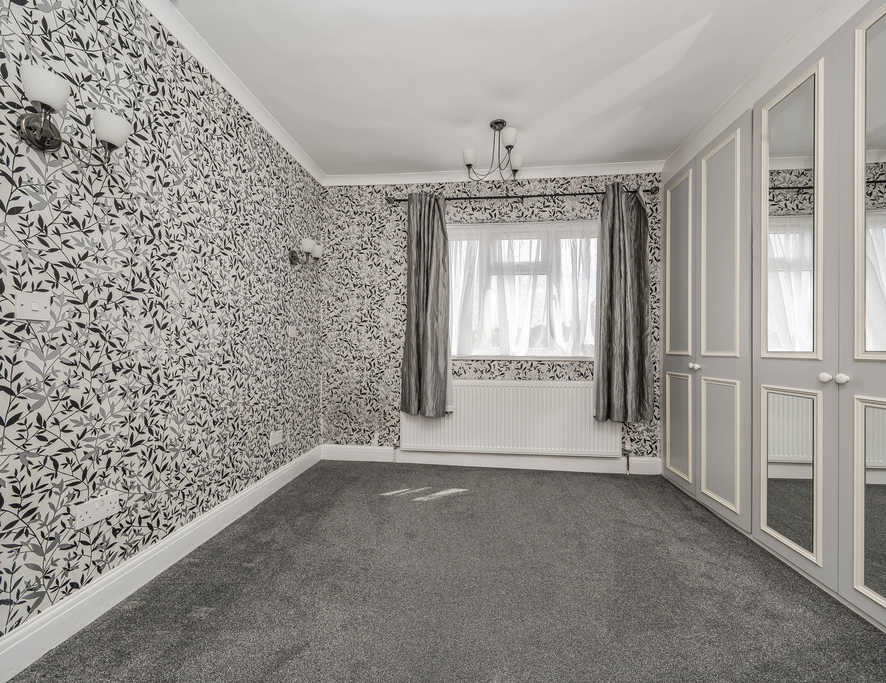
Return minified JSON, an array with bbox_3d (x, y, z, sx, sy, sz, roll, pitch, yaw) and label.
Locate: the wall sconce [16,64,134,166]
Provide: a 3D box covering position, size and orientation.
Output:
[{"bbox_3d":[-1.208,-0.684,1.093,0.217,0.172,0.271,0,-1,6],"label":"wall sconce"}]

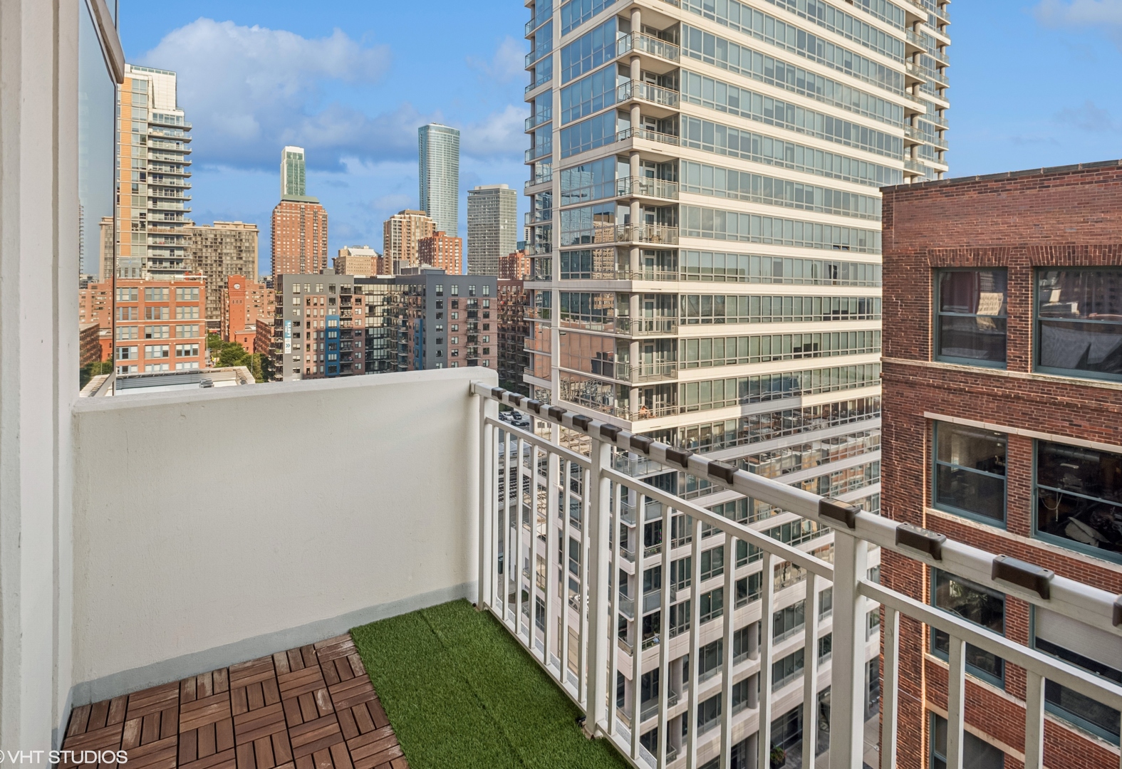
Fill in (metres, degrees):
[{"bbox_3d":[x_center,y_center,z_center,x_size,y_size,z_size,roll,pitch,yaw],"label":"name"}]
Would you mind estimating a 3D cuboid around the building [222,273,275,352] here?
[{"bbox_3d":[-161.000,-37.000,283.000,26.000,39.000,35.000,-2,6,-34],"label":"building"}]

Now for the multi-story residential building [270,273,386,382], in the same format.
[{"bbox_3d":[-68.200,-12.900,158.900,27.500,36.000,18.000,-2,6,-34],"label":"multi-story residential building"}]

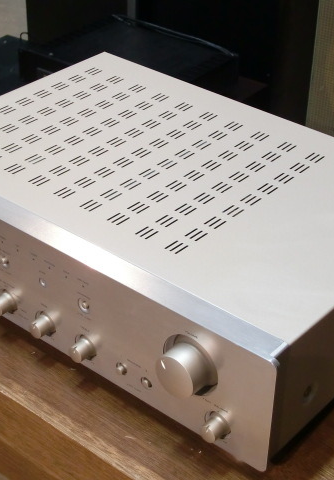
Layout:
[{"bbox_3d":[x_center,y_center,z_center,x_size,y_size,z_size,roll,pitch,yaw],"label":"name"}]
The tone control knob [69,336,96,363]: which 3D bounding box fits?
[{"bbox_3d":[-0.069,0.090,0.827,0.015,0.015,0.016,26,41,32],"label":"tone control knob"}]

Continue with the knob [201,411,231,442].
[{"bbox_3d":[0.035,0.140,0.754,0.015,0.015,0.016,26,41,32],"label":"knob"}]

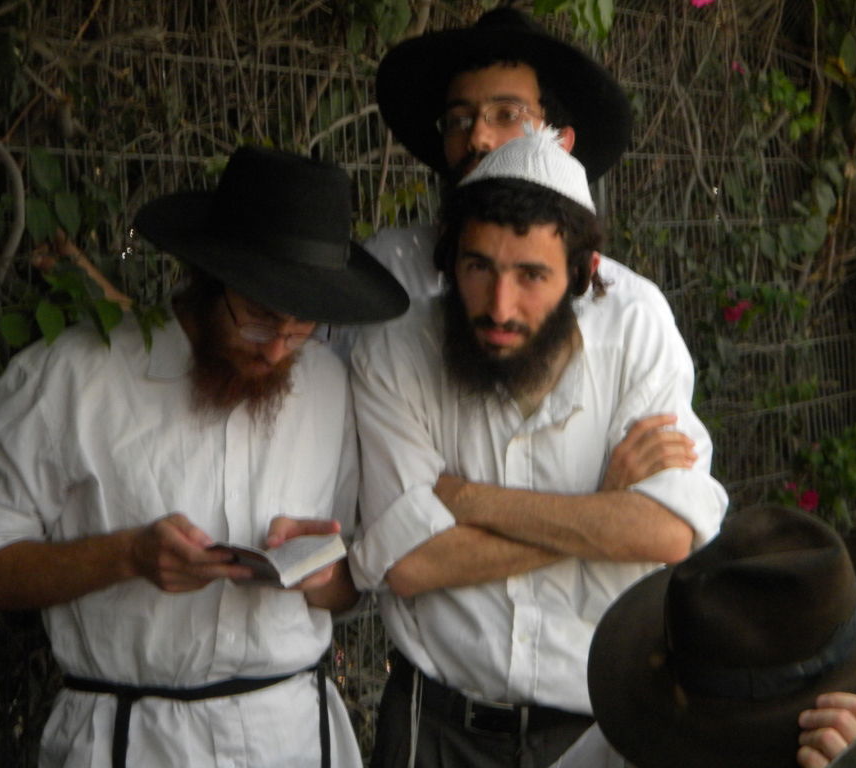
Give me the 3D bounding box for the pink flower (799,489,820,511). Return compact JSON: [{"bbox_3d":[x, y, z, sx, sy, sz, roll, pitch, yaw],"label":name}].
[{"bbox_3d":[0.860,0.260,7.000,0.050,0.050,0.045,0,3,6],"label":"pink flower"}]

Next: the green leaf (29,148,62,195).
[{"bbox_3d":[-0.523,-0.291,4.250,0.048,0.063,0.022,-1,3,-23],"label":"green leaf"}]

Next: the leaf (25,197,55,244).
[{"bbox_3d":[-0.504,-0.212,4.030,0.039,0.062,0.018,-2,2,-11],"label":"leaf"}]

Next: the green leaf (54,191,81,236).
[{"bbox_3d":[-0.499,-0.236,4.300,0.037,0.064,0.020,-1,3,-23],"label":"green leaf"}]

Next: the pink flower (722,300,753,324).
[{"bbox_3d":[0.698,-0.161,7.000,0.065,0.055,0.045,-2,2,-6],"label":"pink flower"}]

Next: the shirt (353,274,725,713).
[{"bbox_3d":[0.130,0.129,3.680,0.450,0.530,0.320,-1,2,10],"label":"shirt"}]

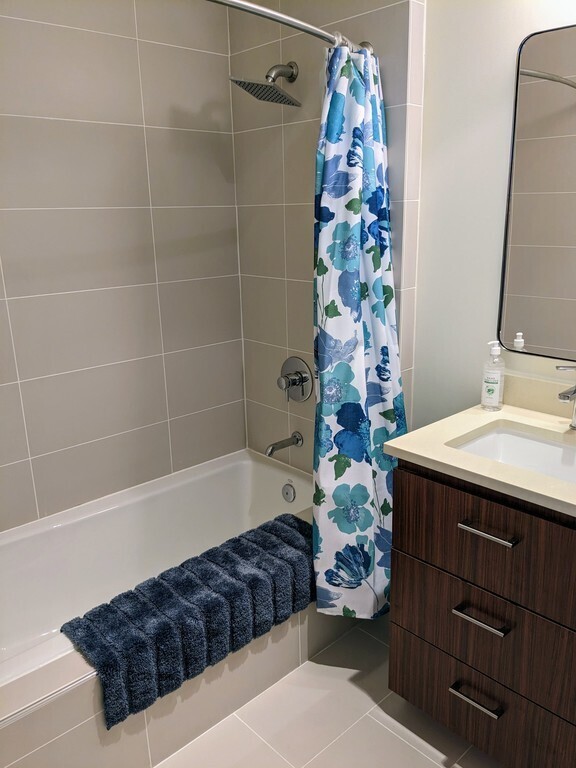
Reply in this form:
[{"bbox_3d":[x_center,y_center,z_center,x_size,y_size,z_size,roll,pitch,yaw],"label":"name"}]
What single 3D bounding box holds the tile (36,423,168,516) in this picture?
[{"bbox_3d":[-0.758,0.345,2.520,0.604,0.250,0.012,-15,21,-40],"label":"tile"}]

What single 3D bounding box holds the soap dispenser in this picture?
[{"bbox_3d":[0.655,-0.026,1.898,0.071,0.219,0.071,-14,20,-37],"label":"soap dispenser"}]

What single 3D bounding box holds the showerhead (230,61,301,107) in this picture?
[{"bbox_3d":[-0.072,-1.127,2.236,0.250,0.166,0.240,-15,21,-40],"label":"showerhead"}]

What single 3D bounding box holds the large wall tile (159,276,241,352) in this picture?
[{"bbox_3d":[-0.385,-0.319,2.691,0.434,0.302,0.012,-15,21,-40],"label":"large wall tile"}]

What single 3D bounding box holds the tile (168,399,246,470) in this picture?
[{"bbox_3d":[-0.374,0.242,2.867,0.438,0.257,0.010,-15,21,-40],"label":"tile"}]

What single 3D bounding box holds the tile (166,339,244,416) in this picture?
[{"bbox_3d":[-0.379,-0.027,2.776,0.434,0.302,0.012,-15,21,-40],"label":"tile"}]

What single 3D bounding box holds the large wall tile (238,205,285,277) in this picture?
[{"bbox_3d":[-0.116,-0.627,2.645,0.010,0.305,0.323,-15,21,-40],"label":"large wall tile"}]

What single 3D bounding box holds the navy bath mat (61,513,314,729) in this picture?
[{"bbox_3d":[-0.246,0.712,1.958,0.917,0.230,0.290,-15,21,-40],"label":"navy bath mat"}]

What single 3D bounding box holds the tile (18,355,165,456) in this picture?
[{"bbox_3d":[-0.764,0.078,2.442,0.604,0.302,0.012,-15,21,-40],"label":"tile"}]

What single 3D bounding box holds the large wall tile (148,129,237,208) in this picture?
[{"bbox_3d":[-0.400,-0.907,2.535,0.438,0.305,0.010,-15,21,-40],"label":"large wall tile"}]

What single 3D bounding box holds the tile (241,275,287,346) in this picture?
[{"bbox_3d":[-0.107,-0.332,2.715,0.012,0.302,0.320,-15,21,-40],"label":"tile"}]

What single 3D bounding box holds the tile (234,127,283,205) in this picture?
[{"bbox_3d":[-0.120,-0.916,2.546,0.012,0.302,0.320,-15,21,-40],"label":"tile"}]

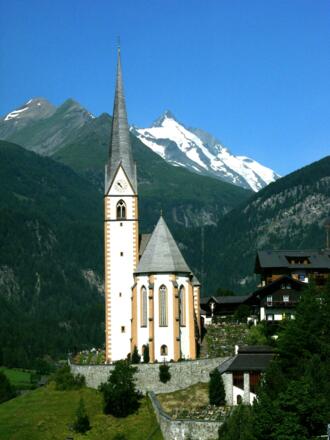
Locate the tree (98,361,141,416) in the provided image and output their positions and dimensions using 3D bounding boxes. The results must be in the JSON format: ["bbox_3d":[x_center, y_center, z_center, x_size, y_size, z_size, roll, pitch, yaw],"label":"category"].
[{"bbox_3d":[-7.720,28.570,194.000,7.100,9.500,7.100,-1,-6,0],"label":"tree"}]

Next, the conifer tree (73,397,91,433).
[{"bbox_3d":[-13.650,32.120,187.000,3.000,5.900,3.000,-1,-6,0],"label":"conifer tree"}]

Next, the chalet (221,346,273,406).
[{"bbox_3d":[14.220,26.640,196.000,10.500,9.500,8.500,0,-6,-6],"label":"chalet"}]

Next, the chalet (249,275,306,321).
[{"bbox_3d":[24.140,15.920,235.000,13.000,9.300,12.000,-1,-6,2],"label":"chalet"}]

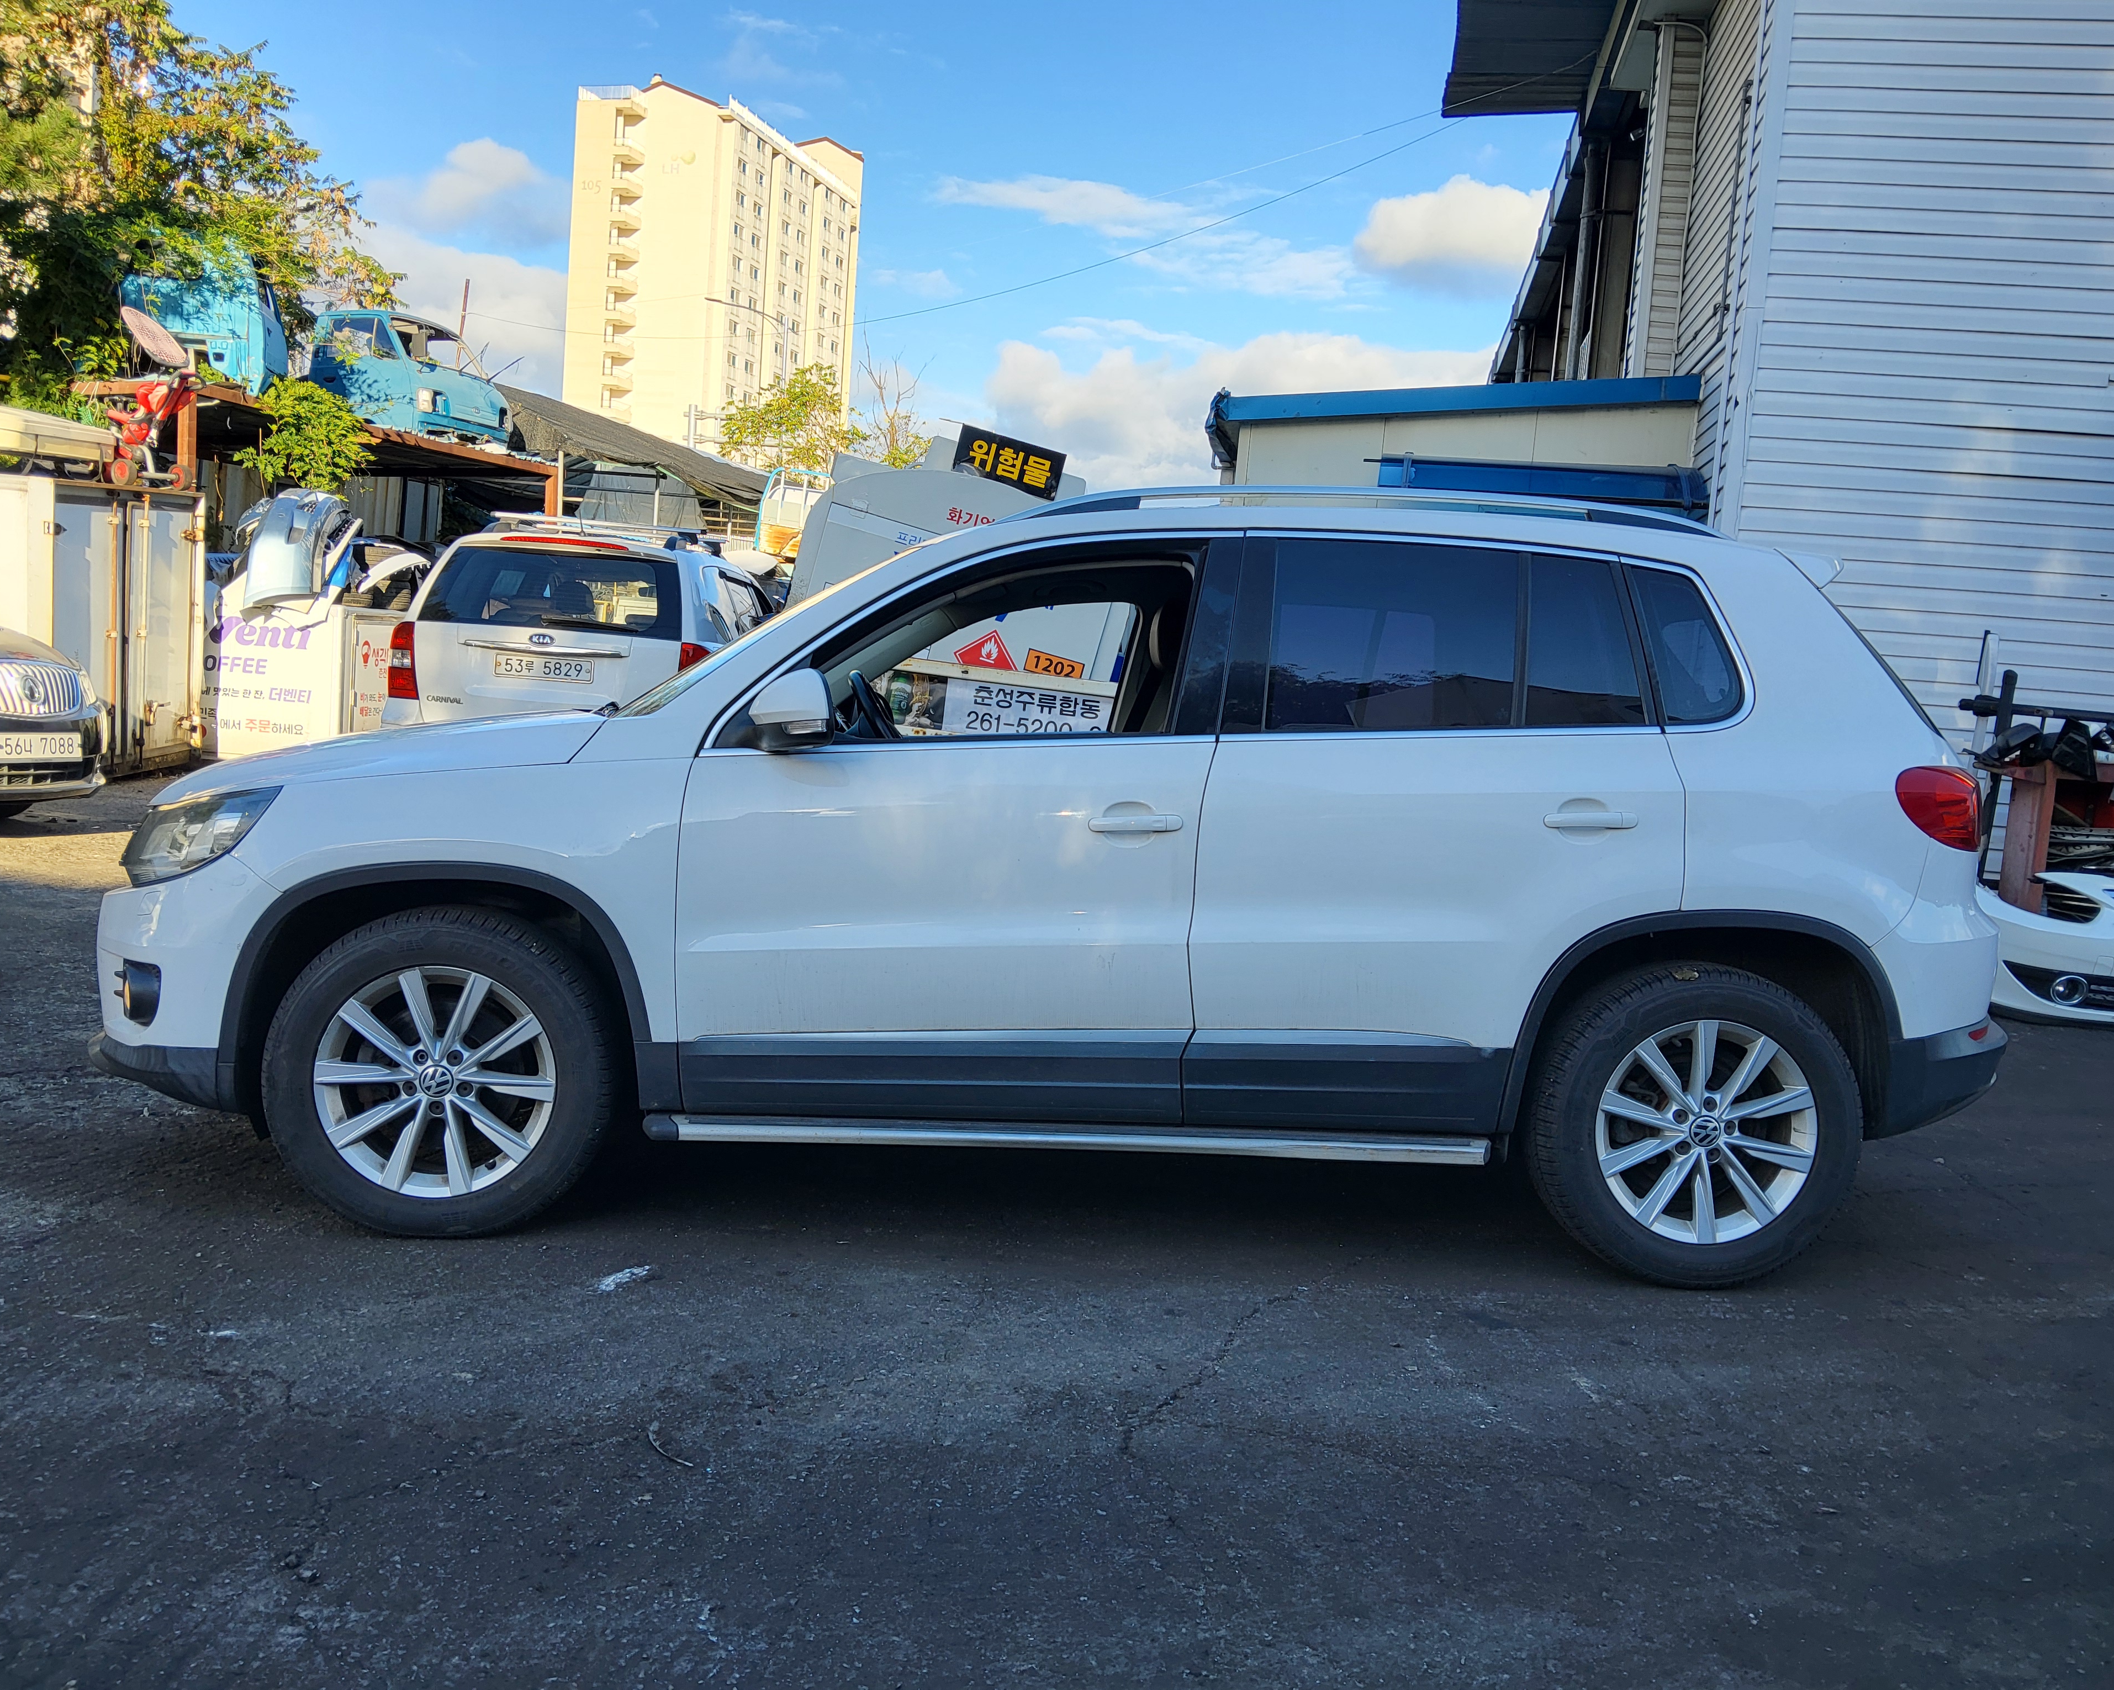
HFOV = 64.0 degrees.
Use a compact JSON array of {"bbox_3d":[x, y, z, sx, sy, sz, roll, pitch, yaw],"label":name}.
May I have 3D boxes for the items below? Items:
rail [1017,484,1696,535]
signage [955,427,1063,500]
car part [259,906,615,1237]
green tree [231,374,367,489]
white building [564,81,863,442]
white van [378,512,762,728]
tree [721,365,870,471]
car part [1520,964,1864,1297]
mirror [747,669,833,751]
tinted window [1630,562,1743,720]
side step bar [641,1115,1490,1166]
[{"bbox_3d":[0.664,-0.706,3.687,1.570,0.130,0.050,3,5,-3],"label":"rail"},{"bbox_3d":[-0.266,-2.085,9.300,0.610,0.300,0.030,15,5,-1],"label":"signage"},{"bbox_3d":[-1.248,0.464,3.503,0.685,0.685,0.240,3,5,-4],"label":"car part"},{"bbox_3d":[-7.612,-4.129,17.000,1.400,1.200,1.200,4,5,0],"label":"green tree"},{"bbox_3d":[-28.809,-41.969,155.995,15.000,47.000,27.000,6,5,19],"label":"white building"},{"bbox_3d":[-3.025,-1.196,11.764,1.950,1.840,4.930,4,5,-5],"label":"white van"},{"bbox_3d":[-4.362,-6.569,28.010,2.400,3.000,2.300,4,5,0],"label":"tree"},{"bbox_3d":[1.350,0.586,3.632,0.685,0.685,0.240,3,5,-3],"label":"car part"},{"bbox_3d":[-0.522,-0.264,3.330,0.155,0.160,0.220,3,5,-3],"label":"mirror"},{"bbox_3d":[1.333,-0.421,3.577,0.270,0.340,0.040,3,-13,-3],"label":"tinted window"},{"bbox_3d":[0.025,0.575,3.488,1.700,0.075,0.170,3,5,-3],"label":"side step bar"}]

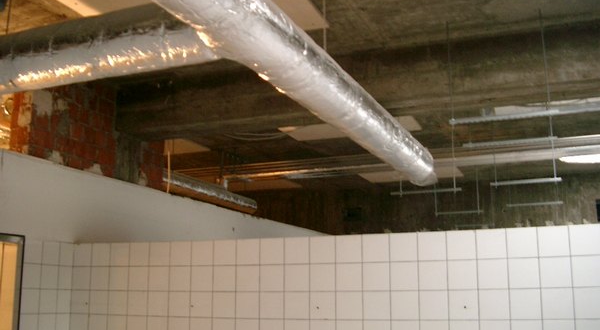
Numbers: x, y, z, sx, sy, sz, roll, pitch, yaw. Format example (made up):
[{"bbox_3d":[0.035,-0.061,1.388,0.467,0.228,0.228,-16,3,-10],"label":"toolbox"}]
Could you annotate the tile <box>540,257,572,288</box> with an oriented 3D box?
[{"bbox_3d":[1.248,0.523,3.120,0.150,0.150,0.009,-5,-13,21],"label":"tile"}]

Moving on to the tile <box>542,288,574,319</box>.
[{"bbox_3d":[1.243,0.670,3.095,0.150,0.150,0.010,-5,-13,21],"label":"tile"}]

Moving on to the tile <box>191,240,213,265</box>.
[{"bbox_3d":[-0.593,0.527,3.861,0.150,0.150,0.009,-5,-13,21],"label":"tile"}]

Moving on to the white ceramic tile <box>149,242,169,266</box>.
[{"bbox_3d":[-0.864,0.547,3.950,0.150,0.150,0.010,-5,-13,21],"label":"white ceramic tile"}]

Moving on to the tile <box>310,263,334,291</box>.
[{"bbox_3d":[0.123,0.615,3.508,0.150,0.150,0.009,-5,-13,21],"label":"tile"}]

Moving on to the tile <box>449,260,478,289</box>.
[{"bbox_3d":[0.831,0.560,3.280,0.150,0.150,0.009,-5,-13,21],"label":"tile"}]

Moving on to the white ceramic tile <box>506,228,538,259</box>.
[{"bbox_3d":[1.112,0.389,3.209,0.150,0.150,0.010,-5,-13,21],"label":"white ceramic tile"}]

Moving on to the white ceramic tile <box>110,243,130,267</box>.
[{"bbox_3d":[-1.131,0.563,4.033,0.150,0.150,0.008,-5,-13,21],"label":"white ceramic tile"}]

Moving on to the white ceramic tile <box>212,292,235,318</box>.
[{"bbox_3d":[-0.442,0.810,3.721,0.150,0.150,0.010,-5,-13,21],"label":"white ceramic tile"}]

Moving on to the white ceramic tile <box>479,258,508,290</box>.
[{"bbox_3d":[0.956,0.540,3.178,0.150,0.150,0.008,-5,-13,21],"label":"white ceramic tile"}]

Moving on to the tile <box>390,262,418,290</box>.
[{"bbox_3d":[0.552,0.589,3.386,0.150,0.150,0.009,-5,-13,21],"label":"tile"}]

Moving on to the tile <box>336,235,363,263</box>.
[{"bbox_3d":[0.264,0.456,3.484,0.150,0.150,0.009,-5,-13,21],"label":"tile"}]

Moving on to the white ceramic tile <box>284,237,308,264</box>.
[{"bbox_3d":[-0.019,0.481,3.615,0.150,0.150,0.010,-5,-13,21],"label":"white ceramic tile"}]

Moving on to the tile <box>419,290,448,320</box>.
[{"bbox_3d":[0.685,0.717,3.281,0.150,0.150,0.010,-5,-13,21],"label":"tile"}]

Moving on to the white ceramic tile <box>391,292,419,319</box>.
[{"bbox_3d":[0.551,0.737,3.366,0.150,0.150,0.010,-5,-13,21],"label":"white ceramic tile"}]

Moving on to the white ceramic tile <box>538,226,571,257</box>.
[{"bbox_3d":[1.225,0.368,3.096,0.150,0.150,0.009,-5,-13,21],"label":"white ceramic tile"}]

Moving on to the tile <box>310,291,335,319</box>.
[{"bbox_3d":[0.124,0.766,3.501,0.150,0.150,0.010,-5,-13,21],"label":"tile"}]

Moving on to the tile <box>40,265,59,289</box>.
[{"bbox_3d":[-1.546,0.693,3.965,0.008,0.150,0.150,-5,-13,21],"label":"tile"}]

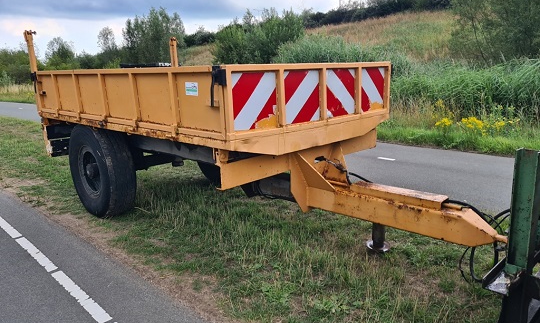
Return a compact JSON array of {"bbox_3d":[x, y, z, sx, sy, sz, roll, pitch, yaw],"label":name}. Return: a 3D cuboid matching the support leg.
[{"bbox_3d":[0.858,0.573,3.200,0.190,0.265,0.190,11,17,43],"label":"support leg"}]

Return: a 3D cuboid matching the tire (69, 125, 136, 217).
[{"bbox_3d":[-1.883,0.091,4.548,1.065,1.065,0.350,11,17,43],"label":"tire"}]

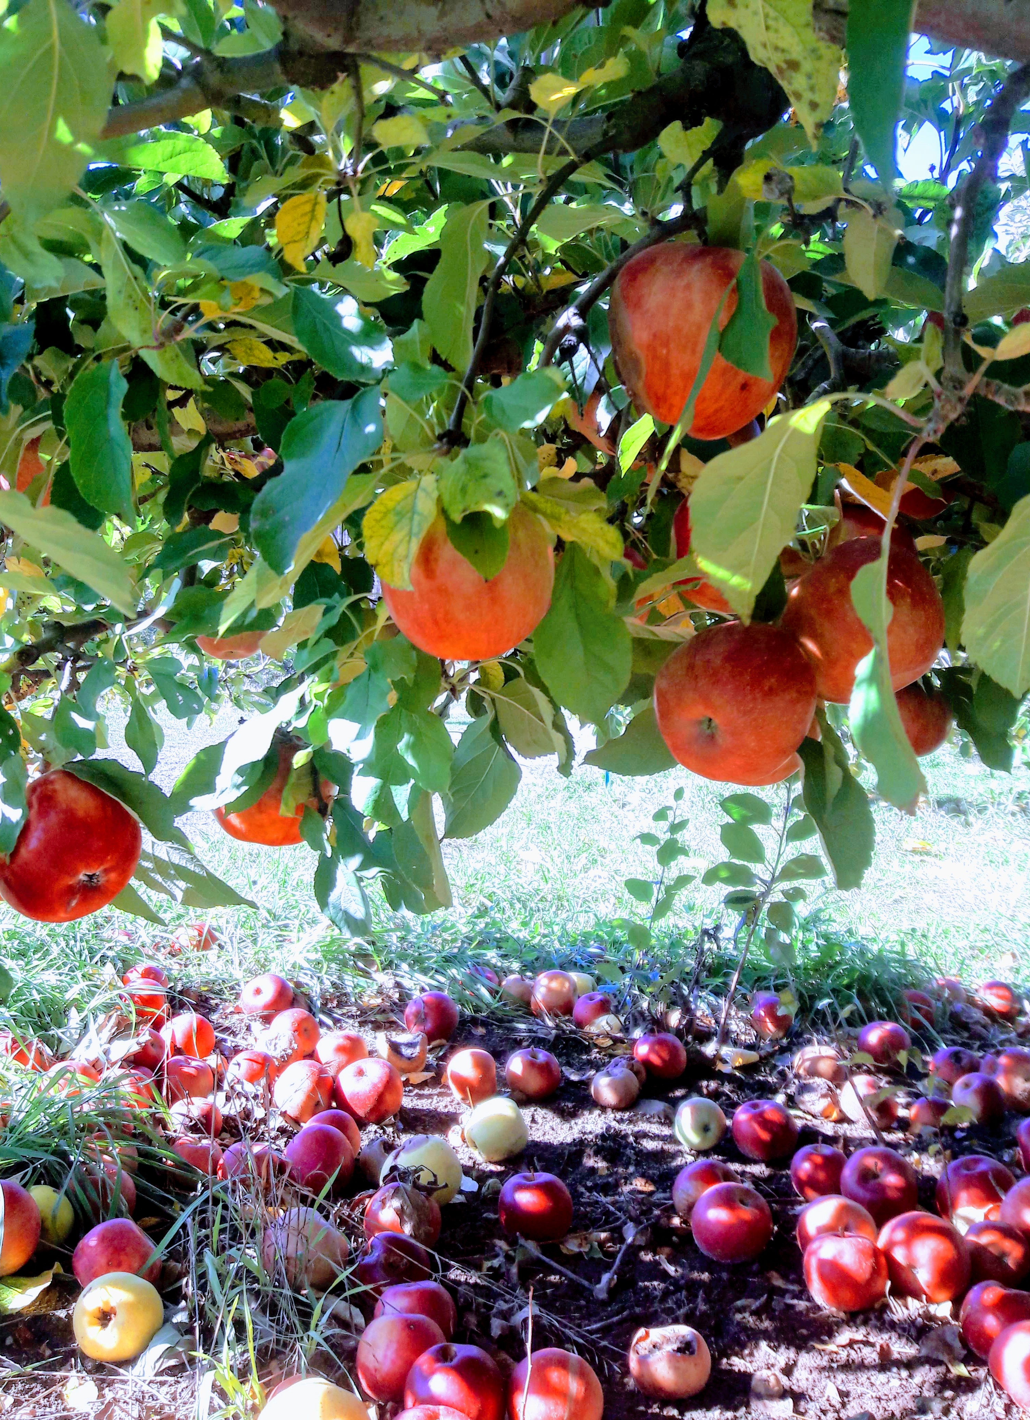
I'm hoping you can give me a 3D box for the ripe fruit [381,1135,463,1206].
[{"bbox_3d":[-0.094,0.469,1.170,0.083,0.075,0.083,-15,6,0],"label":"ripe fruit"}]

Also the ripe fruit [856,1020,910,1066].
[{"bbox_3d":[0.539,0.487,1.677,0.077,0.068,0.077,0,3,0],"label":"ripe fruit"}]

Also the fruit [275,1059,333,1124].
[{"bbox_3d":[-0.270,0.489,1.470,0.076,0.081,0.076,1,3,0],"label":"fruit"}]

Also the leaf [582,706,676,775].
[{"bbox_3d":[0.065,0.016,0.610,0.070,0.040,0.025,1,3,0],"label":"leaf"}]

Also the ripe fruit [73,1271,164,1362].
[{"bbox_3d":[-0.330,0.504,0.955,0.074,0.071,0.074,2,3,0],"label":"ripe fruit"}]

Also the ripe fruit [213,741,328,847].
[{"bbox_3d":[-0.162,0.055,0.770,0.079,0.072,0.079,1,3,0],"label":"ripe fruit"}]

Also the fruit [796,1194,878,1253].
[{"bbox_3d":[0.311,0.505,1.110,0.078,0.078,0.073,0,-32,-5],"label":"fruit"}]

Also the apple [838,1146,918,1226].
[{"bbox_3d":[0.377,0.493,1.191,0.081,0.081,0.075,-3,-39,4],"label":"apple"}]

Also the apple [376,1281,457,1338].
[{"bbox_3d":[-0.086,0.529,1.001,0.070,0.065,0.070,0,3,-5],"label":"apple"}]

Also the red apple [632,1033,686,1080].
[{"bbox_3d":[0.208,0.500,1.657,0.074,0.066,0.074,1,3,7],"label":"red apple"}]

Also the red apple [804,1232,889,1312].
[{"bbox_3d":[0.299,0.509,1.040,0.078,0.072,0.078,1,14,0],"label":"red apple"}]

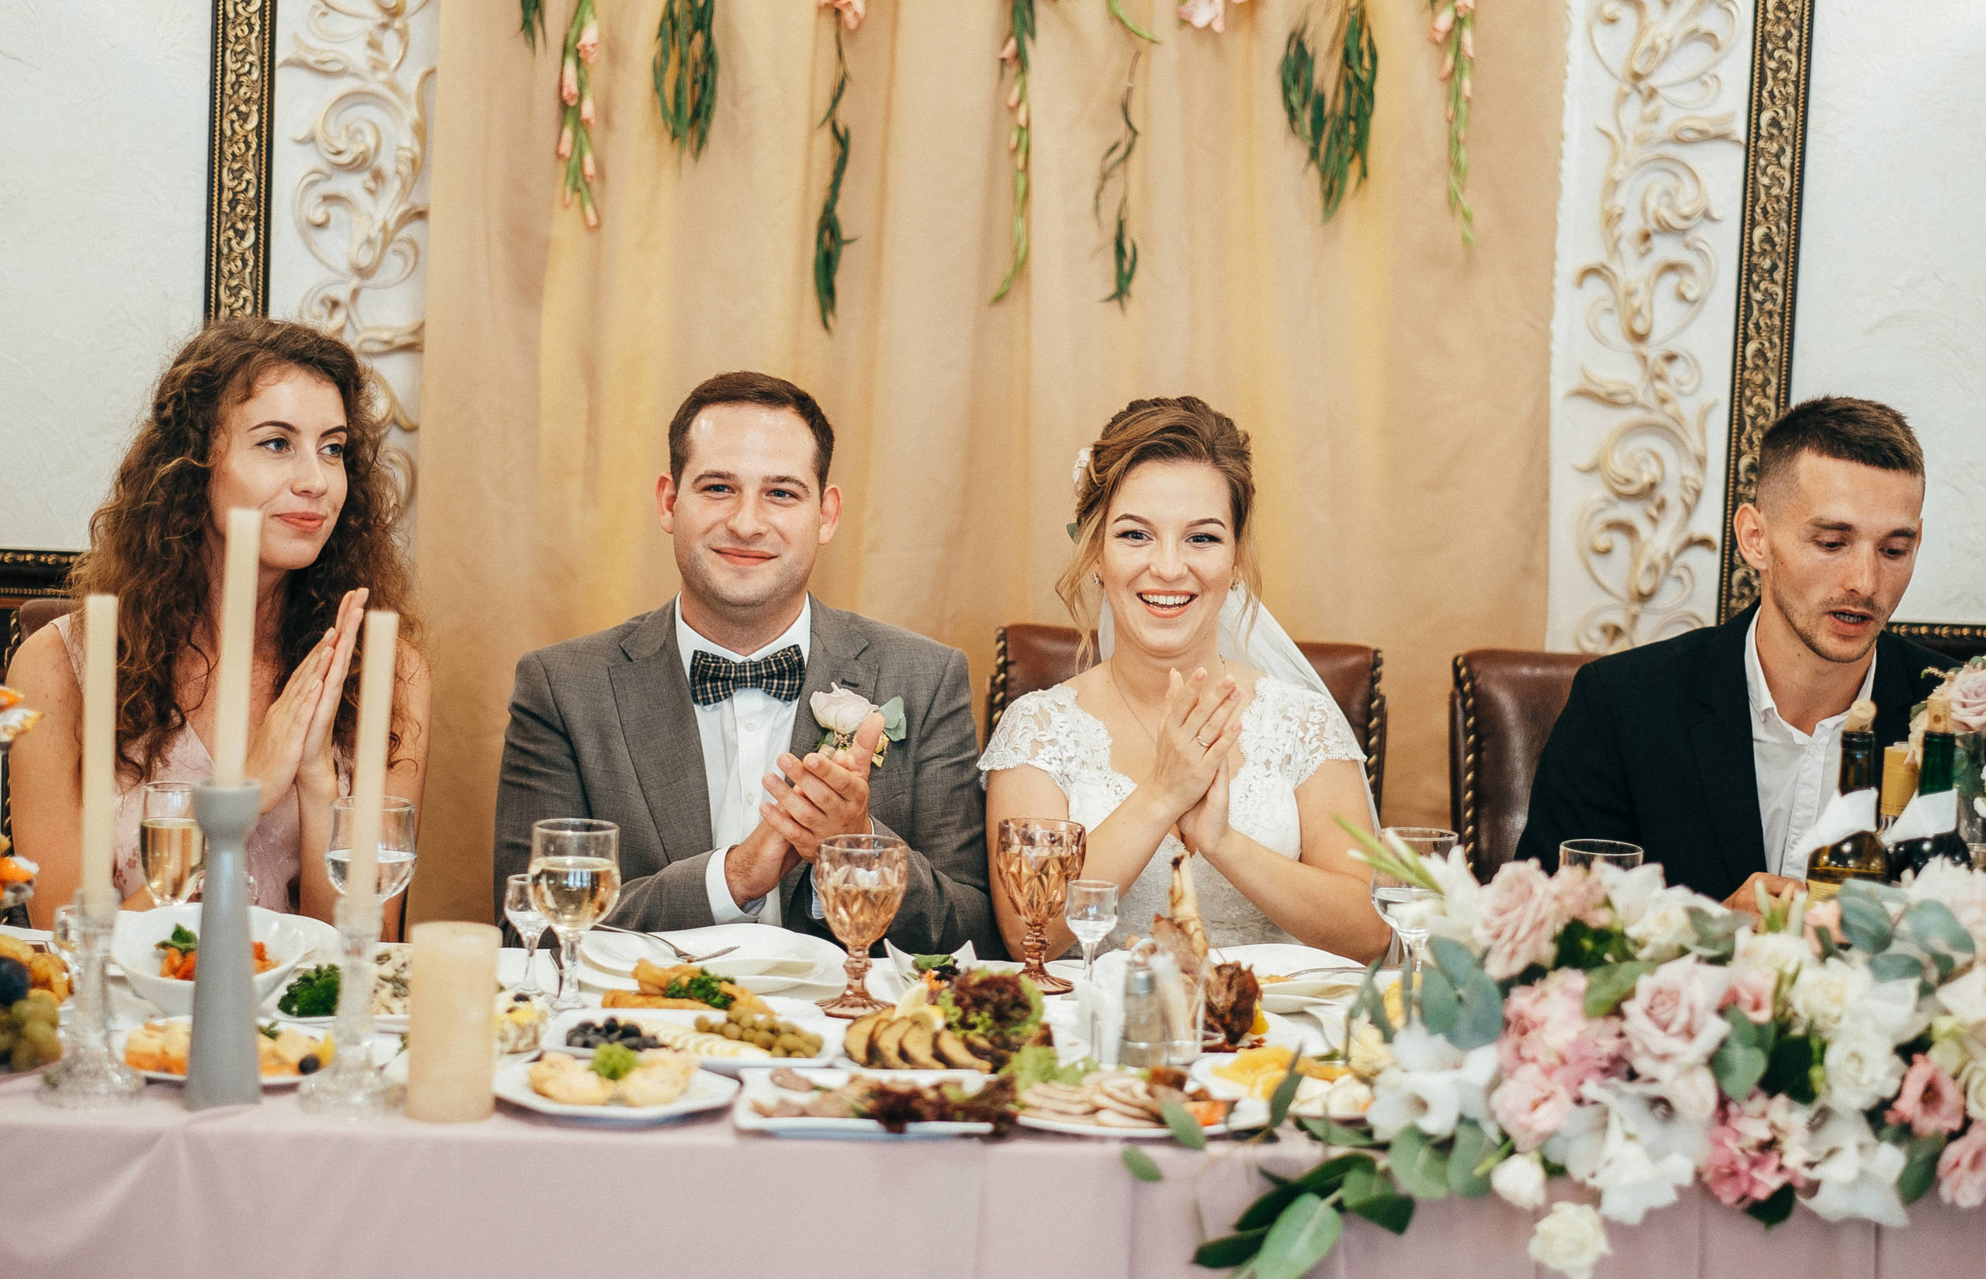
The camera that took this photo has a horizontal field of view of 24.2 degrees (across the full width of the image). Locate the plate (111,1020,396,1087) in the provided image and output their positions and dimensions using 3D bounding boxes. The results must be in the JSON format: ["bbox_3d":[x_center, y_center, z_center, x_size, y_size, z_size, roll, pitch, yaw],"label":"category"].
[{"bbox_3d":[-0.607,0.344,3.802,0.230,0.025,0.230,2,6,-3],"label":"plate"}]

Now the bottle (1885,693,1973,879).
[{"bbox_3d":[0.878,0.216,4.328,0.079,0.328,0.079,2,6,0],"label":"bottle"}]

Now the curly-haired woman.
[{"bbox_3d":[-0.735,0.373,4.525,0.480,1.357,0.760,0,7,-20],"label":"curly-haired woman"}]

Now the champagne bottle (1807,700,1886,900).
[{"bbox_3d":[0.782,0.212,4.218,0.076,0.320,0.076,2,6,-3],"label":"champagne bottle"}]

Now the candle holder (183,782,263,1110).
[{"bbox_3d":[-0.609,0.243,3.681,0.062,0.253,0.062,2,6,-3],"label":"candle holder"}]

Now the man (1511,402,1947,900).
[{"bbox_3d":[0.742,0.434,4.525,0.520,1.340,0.800,2,6,-2],"label":"man"}]

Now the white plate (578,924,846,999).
[{"bbox_3d":[-0.263,0.306,4.343,0.250,0.036,0.250,3,6,0],"label":"white plate"}]

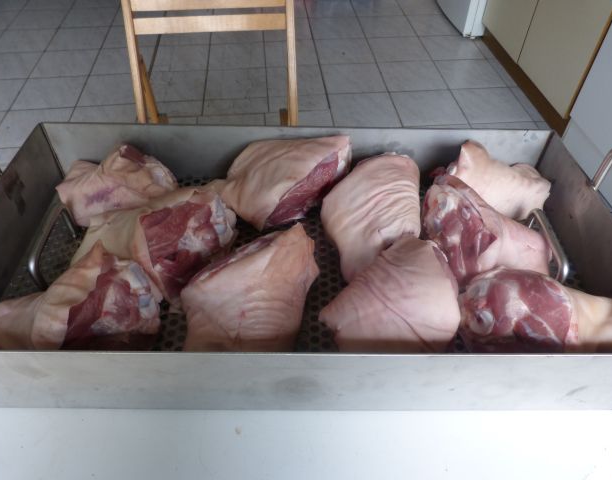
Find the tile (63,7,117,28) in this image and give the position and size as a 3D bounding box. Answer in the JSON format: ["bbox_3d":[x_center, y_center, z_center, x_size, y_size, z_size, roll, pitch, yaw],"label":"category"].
[{"bbox_3d":[-1.388,-1.440,2.992,0.310,0.010,0.310,-4,48,-4],"label":"tile"}]

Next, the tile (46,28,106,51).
[{"bbox_3d":[-1.417,-1.251,2.878,0.333,0.010,0.333,-3,47,-4],"label":"tile"}]

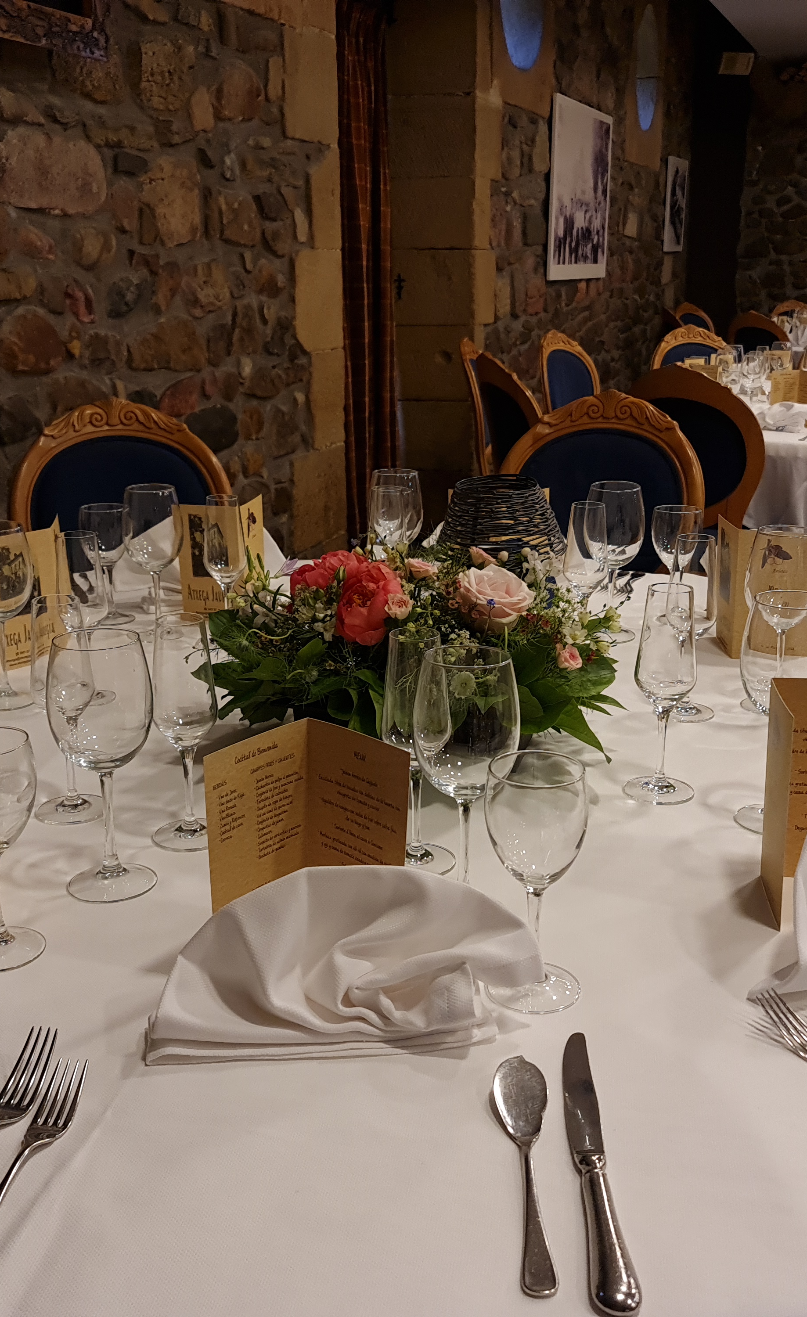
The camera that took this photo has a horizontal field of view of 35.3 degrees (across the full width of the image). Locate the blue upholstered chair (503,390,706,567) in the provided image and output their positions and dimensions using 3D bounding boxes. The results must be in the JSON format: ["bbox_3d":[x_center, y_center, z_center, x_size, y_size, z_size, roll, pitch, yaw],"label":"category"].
[{"bbox_3d":[0.398,-0.077,2.815,0.490,0.975,0.550,5,17,17],"label":"blue upholstered chair"}]

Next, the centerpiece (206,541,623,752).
[{"bbox_3d":[0.012,-0.030,1.434,0.450,0.195,0.370,0,17,0],"label":"centerpiece"}]

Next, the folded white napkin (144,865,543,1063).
[{"bbox_3d":[-0.037,0.186,0.809,0.240,0.110,0.090,-1,17,-5],"label":"folded white napkin"}]

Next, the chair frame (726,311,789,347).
[{"bbox_3d":[2.180,-1.526,7.454,0.560,0.980,0.485,-15,22,-39],"label":"chair frame"}]

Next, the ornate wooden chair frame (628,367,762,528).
[{"bbox_3d":[0.920,-0.379,3.805,0.490,0.980,0.560,10,19,28],"label":"ornate wooden chair frame"}]

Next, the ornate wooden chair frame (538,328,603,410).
[{"bbox_3d":[0.823,-0.815,5.161,0.560,0.980,0.485,13,21,36],"label":"ornate wooden chair frame"}]

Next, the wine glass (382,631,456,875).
[{"bbox_3d":[0.011,0.077,1.082,0.066,0.200,0.066,0,17,0],"label":"wine glass"}]

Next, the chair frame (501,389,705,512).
[{"bbox_3d":[0.385,-0.058,2.753,0.490,0.980,0.560,4,18,14],"label":"chair frame"}]

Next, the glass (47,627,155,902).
[{"bbox_3d":[-0.243,0.087,1.032,0.081,0.212,0.081,0,17,0],"label":"glass"}]

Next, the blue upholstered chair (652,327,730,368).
[{"bbox_3d":[1.585,-1.207,6.592,0.490,0.975,0.550,-5,17,-17],"label":"blue upholstered chair"}]

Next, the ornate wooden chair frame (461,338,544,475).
[{"bbox_3d":[0.516,-0.647,4.720,0.550,0.975,0.490,-8,18,-24],"label":"ornate wooden chair frame"}]

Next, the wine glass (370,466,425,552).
[{"bbox_3d":[-0.010,-0.163,1.842,0.081,0.212,0.081,0,17,0],"label":"wine glass"}]

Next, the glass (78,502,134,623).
[{"bbox_3d":[-0.414,-0.131,1.781,0.068,0.161,0.068,0,17,0],"label":"glass"}]

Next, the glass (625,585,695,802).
[{"bbox_3d":[0.241,0.032,1.171,0.067,0.198,0.067,0,17,0],"label":"glass"}]

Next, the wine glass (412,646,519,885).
[{"bbox_3d":[0.050,0.098,0.991,0.081,0.212,0.081,0,17,0],"label":"wine glass"}]

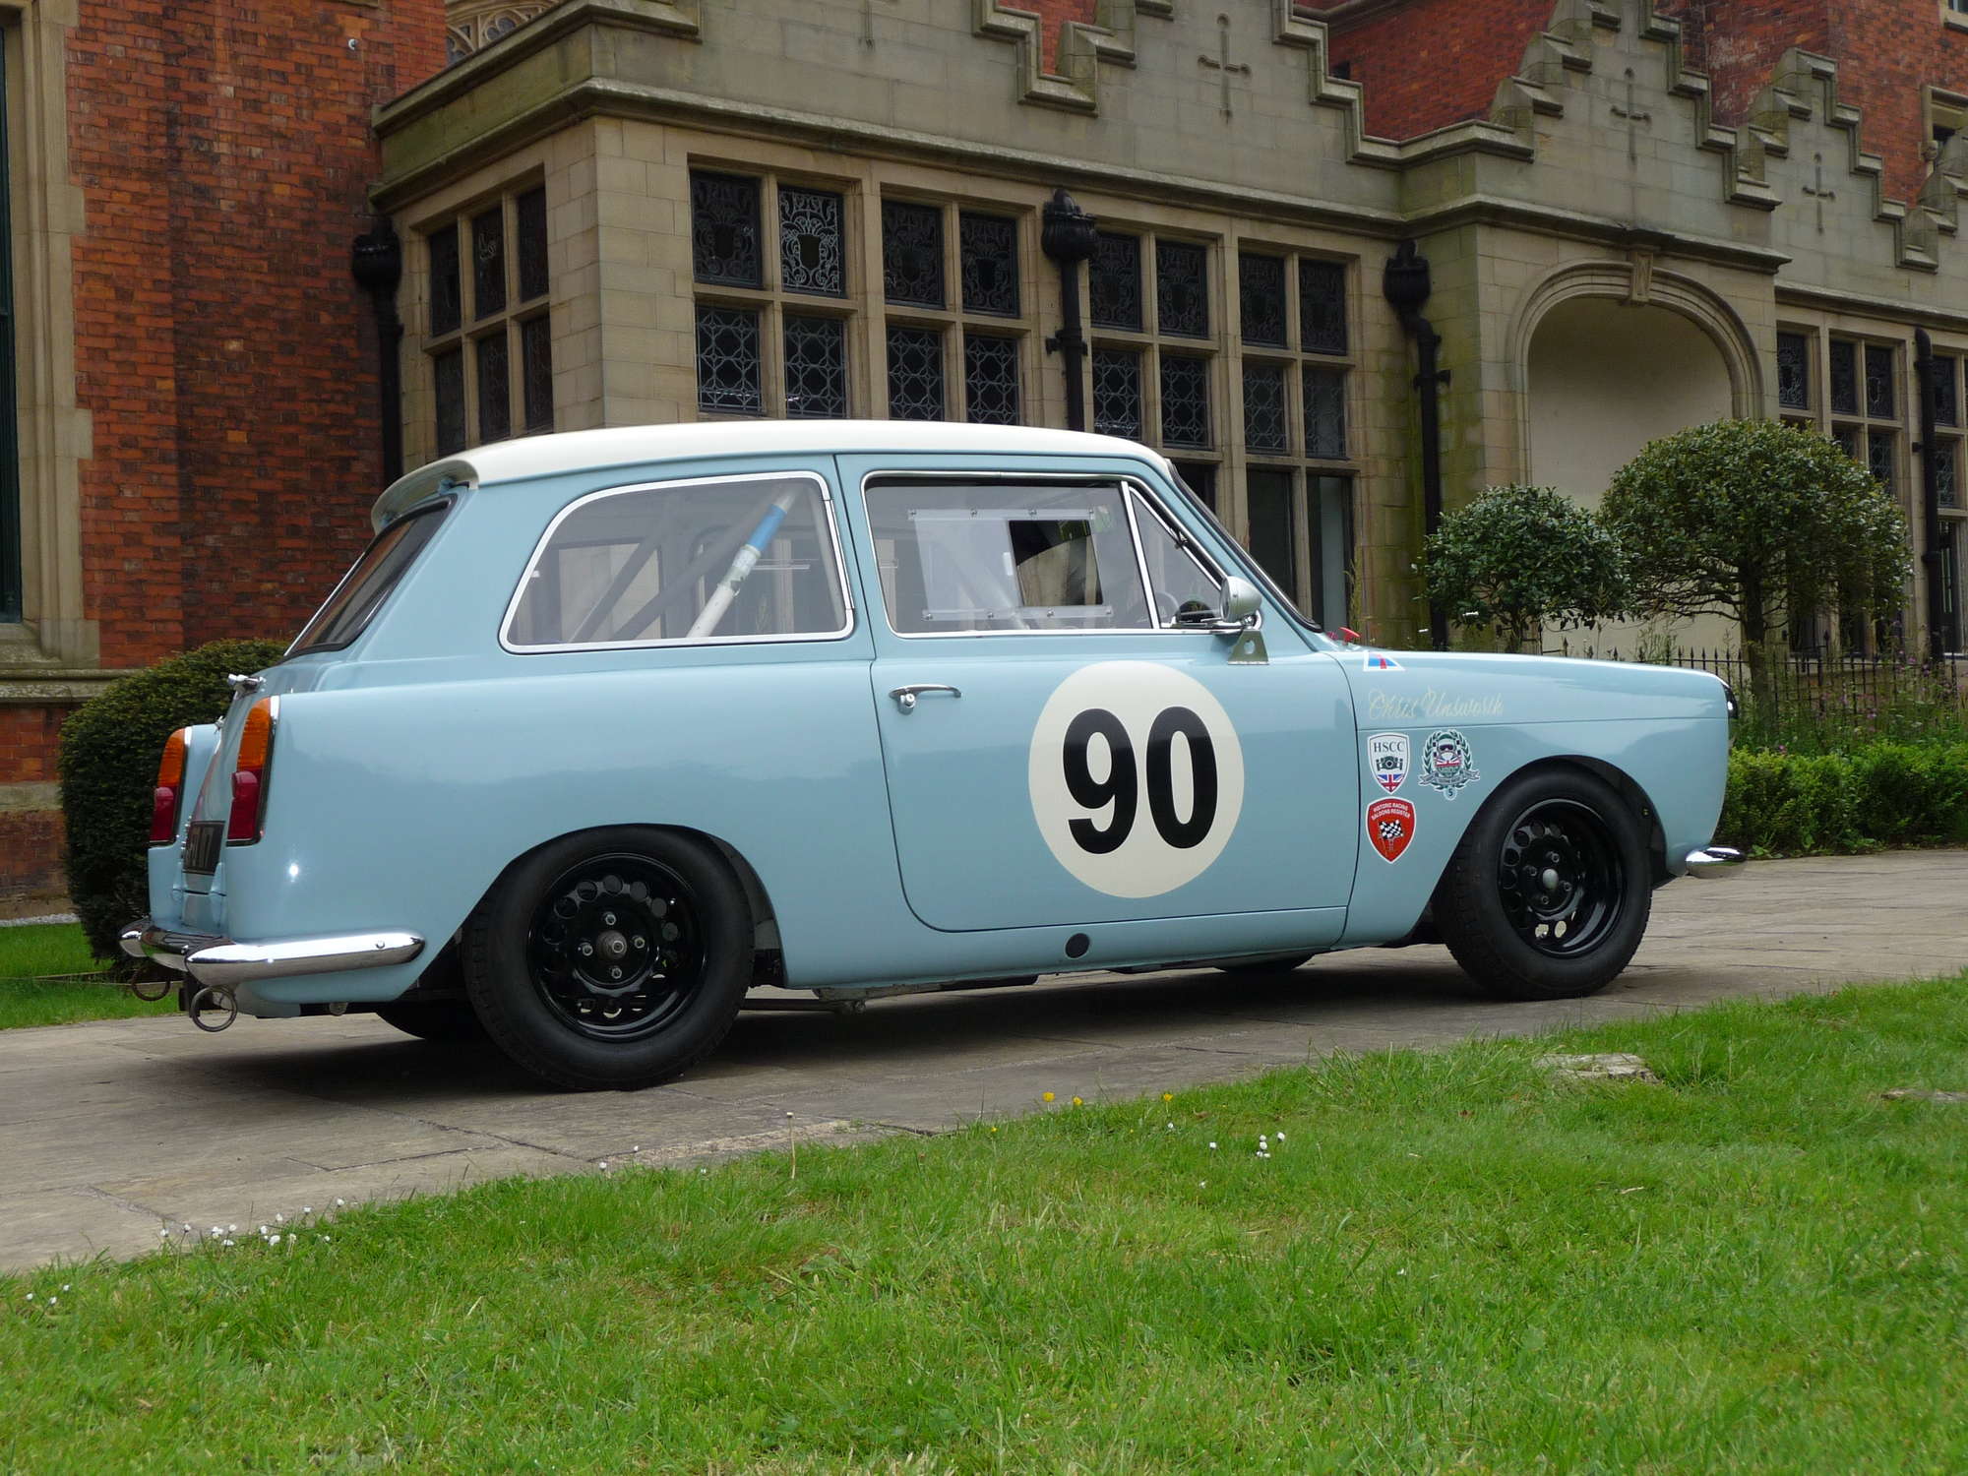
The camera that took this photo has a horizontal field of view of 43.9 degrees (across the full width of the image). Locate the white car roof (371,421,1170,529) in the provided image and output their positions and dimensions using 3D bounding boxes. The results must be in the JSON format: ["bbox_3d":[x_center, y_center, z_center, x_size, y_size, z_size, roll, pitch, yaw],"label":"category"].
[{"bbox_3d":[-0.527,-0.587,5.515,1.680,0.225,1.140,-2,-1,-25],"label":"white car roof"}]

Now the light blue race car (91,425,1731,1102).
[{"bbox_3d":[-0.046,-0.030,5.712,3.680,1.375,1.520,-2,-1,-25],"label":"light blue race car"}]

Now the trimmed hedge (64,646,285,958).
[{"bbox_3d":[-2.835,0.251,9.600,1.540,1.270,1.520,-2,-1,0],"label":"trimmed hedge"}]

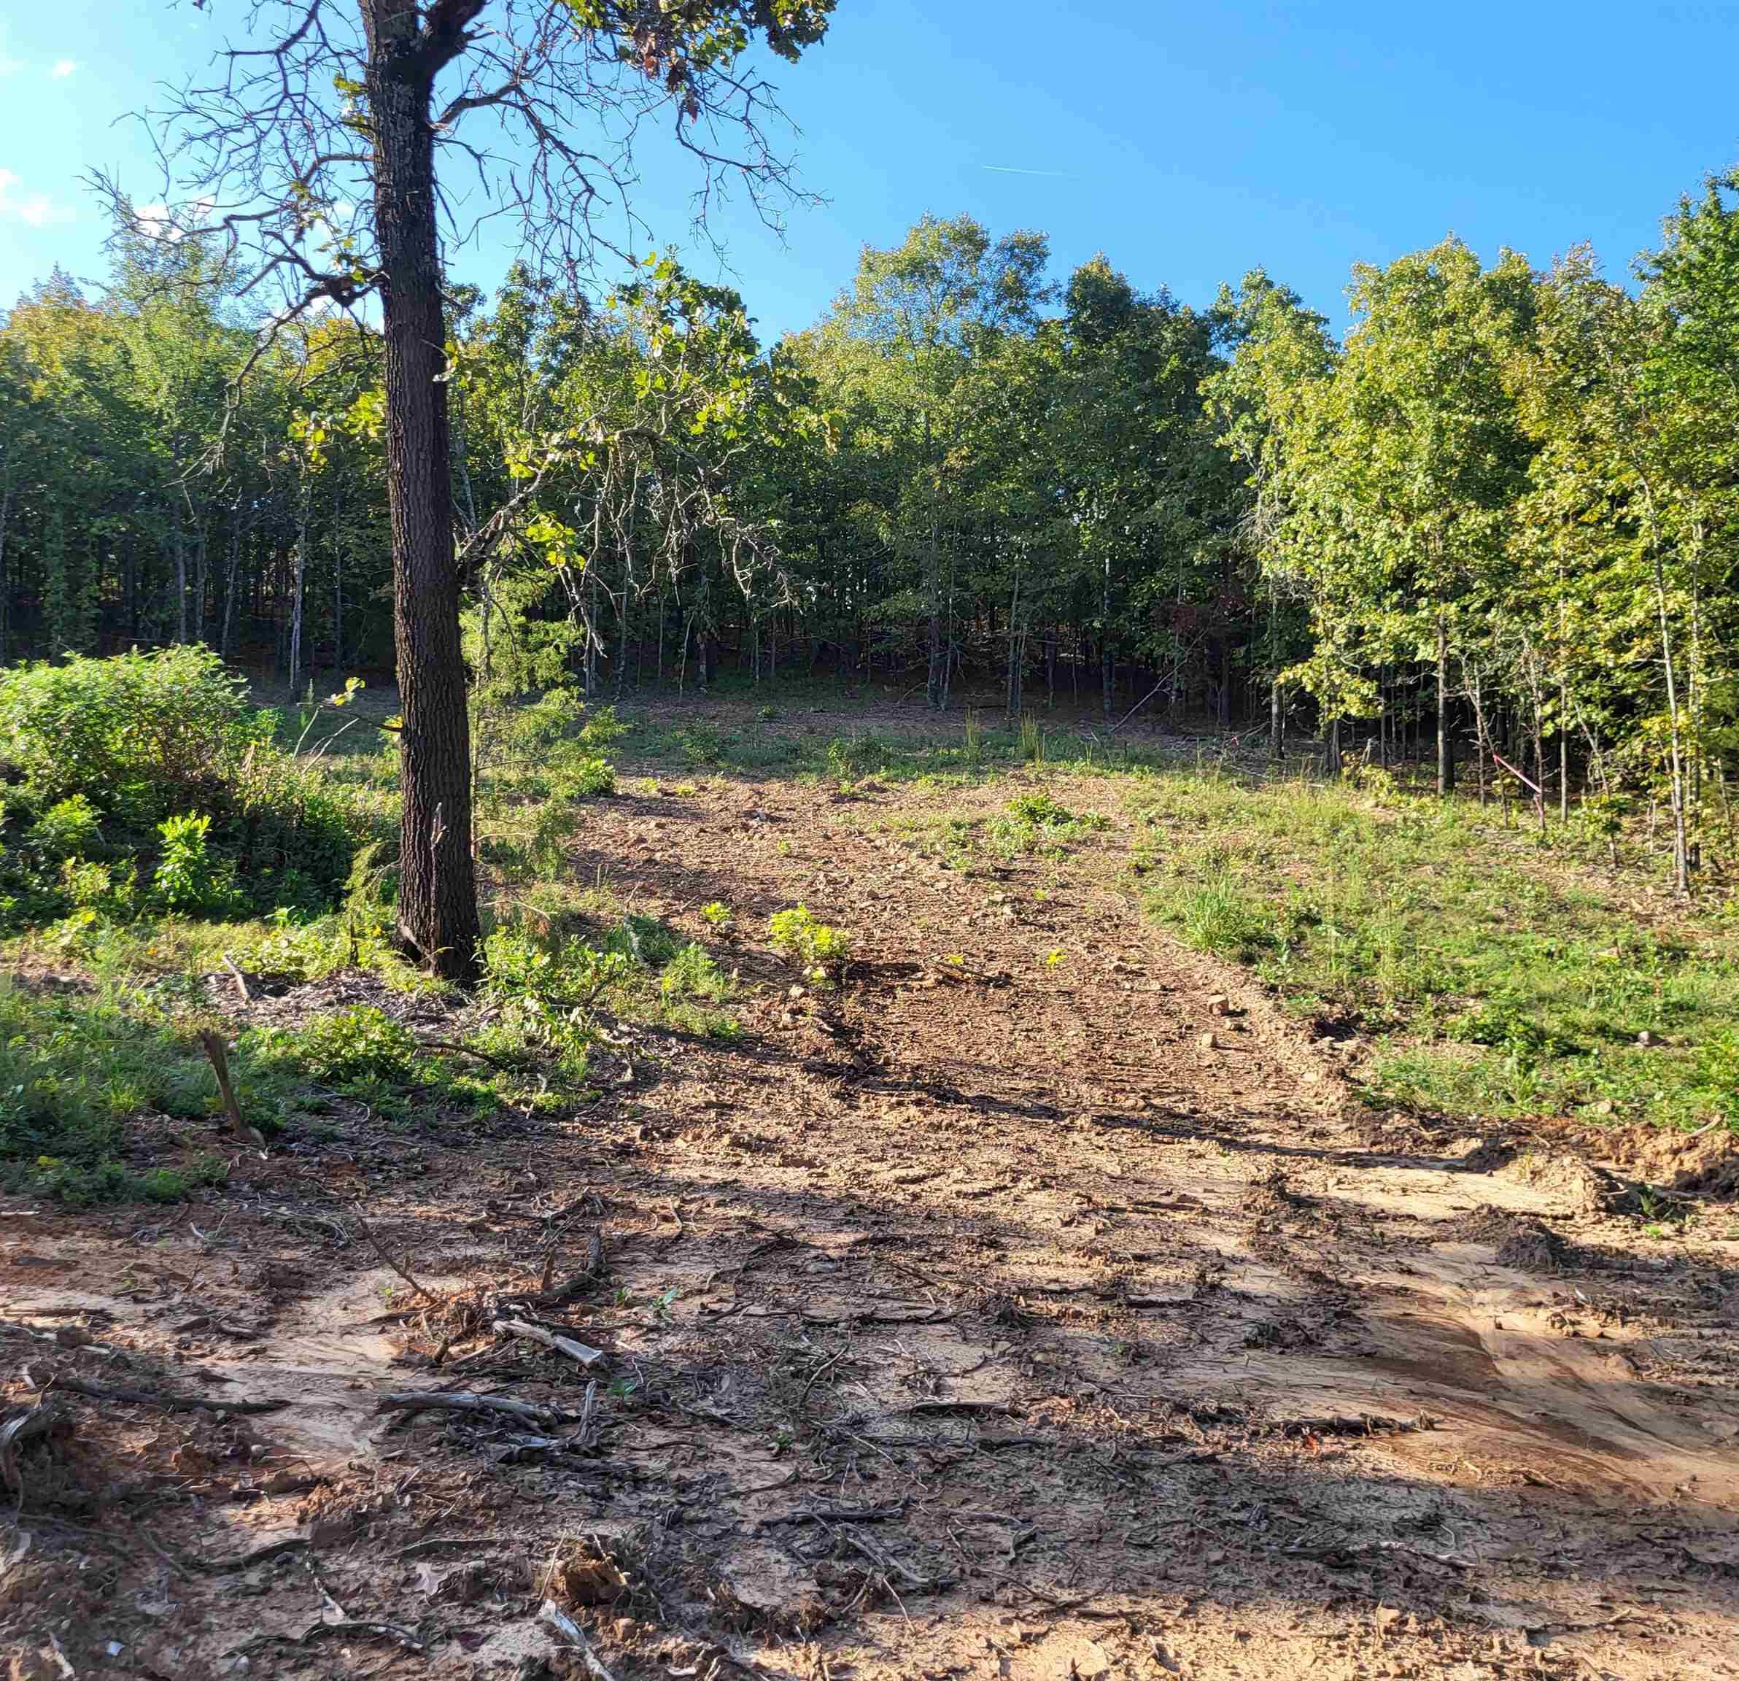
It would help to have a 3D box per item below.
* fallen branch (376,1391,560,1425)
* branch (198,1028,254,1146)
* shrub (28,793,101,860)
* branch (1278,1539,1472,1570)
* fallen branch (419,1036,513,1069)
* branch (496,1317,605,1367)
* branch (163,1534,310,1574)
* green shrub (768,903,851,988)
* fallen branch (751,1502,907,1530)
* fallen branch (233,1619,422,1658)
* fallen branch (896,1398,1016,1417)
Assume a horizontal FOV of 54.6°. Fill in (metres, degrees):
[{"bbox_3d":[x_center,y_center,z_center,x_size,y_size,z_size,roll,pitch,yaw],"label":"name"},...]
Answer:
[{"bbox_3d":[-1.177,1.654,4.900,0.540,0.065,0.110,0,-3,11],"label":"fallen branch"},{"bbox_3d":[-2.752,1.060,7.200,0.210,0.470,0.140,0,-3,0],"label":"branch"},{"bbox_3d":[-6.507,-0.106,13.600,0.620,0.540,0.550,0,-3,0],"label":"shrub"},{"bbox_3d":[1.185,1.664,3.920,0.460,0.050,0.090,0,-3,8],"label":"branch"},{"bbox_3d":[-2.230,1.171,9.300,0.600,0.080,0.150,-1,-3,26],"label":"fallen branch"},{"bbox_3d":[-0.930,1.460,4.900,0.360,0.070,0.080,-2,-3,33],"label":"branch"},{"bbox_3d":[-1.466,1.653,3.900,0.370,0.050,0.080,1,-3,-21],"label":"branch"},{"bbox_3d":[-0.413,0.712,11.500,0.540,0.500,0.500,0,-3,0],"label":"green shrub"},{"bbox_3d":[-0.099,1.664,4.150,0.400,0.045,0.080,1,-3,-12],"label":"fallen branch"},{"bbox_3d":[-1.030,1.516,3.200,0.350,0.050,0.090,0,-3,0],"label":"fallen branch"},{"bbox_3d":[0.227,1.516,4.500,0.310,0.040,0.060,0,-3,0],"label":"fallen branch"}]

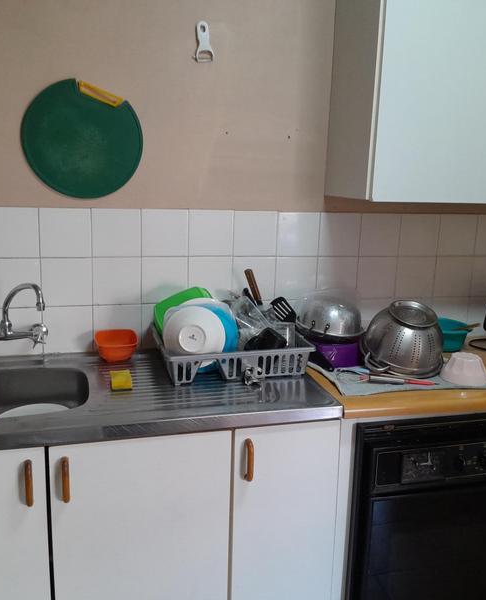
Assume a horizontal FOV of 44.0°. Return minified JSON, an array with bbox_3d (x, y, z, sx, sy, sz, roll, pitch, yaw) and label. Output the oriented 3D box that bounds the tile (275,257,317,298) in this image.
[{"bbox_3d":[0.185,-0.071,2.035,0.149,0.148,0.008,-1,11,-15],"label":"tile"}]

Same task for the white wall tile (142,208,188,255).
[{"bbox_3d":[-0.251,-0.216,1.936,0.150,0.150,0.010,-1,11,-14],"label":"white wall tile"}]

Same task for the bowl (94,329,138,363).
[{"bbox_3d":[-0.390,0.146,1.851,0.124,0.073,0.130,-1,10,-15],"label":"bowl"}]

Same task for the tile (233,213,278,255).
[{"bbox_3d":[0.044,-0.218,1.998,0.150,0.150,0.008,-1,10,-15],"label":"tile"}]

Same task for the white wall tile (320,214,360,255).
[{"bbox_3d":[0.337,-0.226,2.088,0.150,0.150,0.010,-1,11,-14],"label":"white wall tile"}]

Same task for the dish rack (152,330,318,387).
[{"bbox_3d":[-0.036,0.154,1.784,0.420,0.097,0.350,-1,10,-15],"label":"dish rack"}]

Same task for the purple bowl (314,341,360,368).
[{"bbox_3d":[0.284,0.149,1.907,0.175,0.088,0.175,-1,11,-14],"label":"purple bowl"}]

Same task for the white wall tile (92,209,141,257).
[{"bbox_3d":[-0.397,-0.210,1.892,0.150,0.150,0.010,-1,10,-14],"label":"white wall tile"}]

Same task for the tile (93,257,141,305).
[{"bbox_3d":[-0.400,-0.061,1.918,0.150,0.150,0.010,-1,10,-14],"label":"tile"}]

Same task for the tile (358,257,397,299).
[{"bbox_3d":[0.482,-0.079,2.141,0.150,0.150,0.008,-1,10,-15],"label":"tile"}]

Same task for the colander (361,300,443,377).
[{"bbox_3d":[0.489,0.099,1.783,0.257,0.139,0.307,31,36,32],"label":"colander"}]

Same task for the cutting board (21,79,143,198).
[{"bbox_3d":[-0.469,-0.473,1.774,0.348,0.343,0.013,-1,11,-15],"label":"cutting board"}]

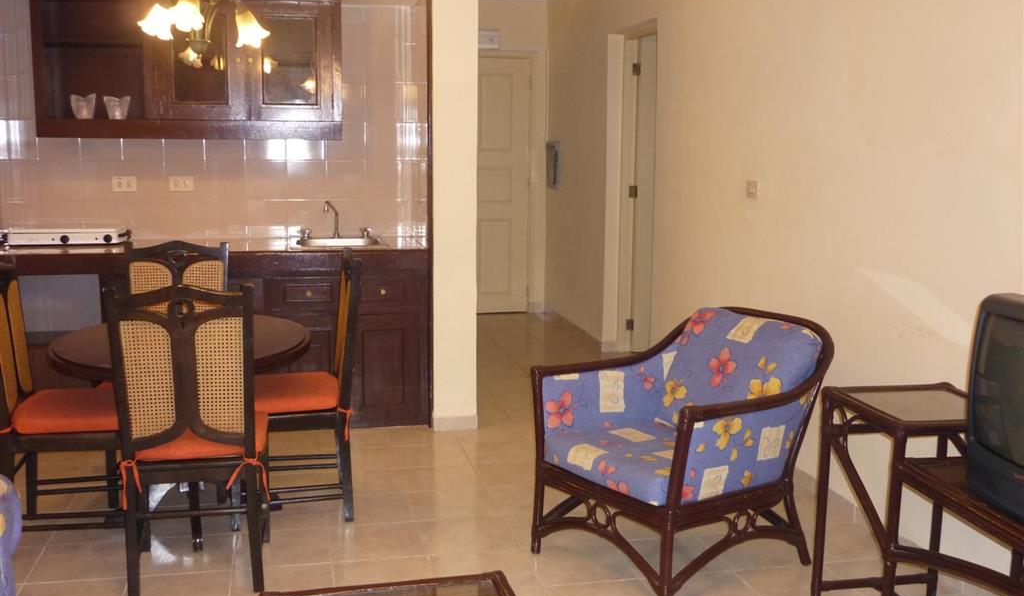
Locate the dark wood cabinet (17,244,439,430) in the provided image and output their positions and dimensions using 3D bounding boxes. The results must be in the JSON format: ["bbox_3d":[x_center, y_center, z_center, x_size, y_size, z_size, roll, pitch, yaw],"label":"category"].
[{"bbox_3d":[-1.377,0.183,4.887,1.860,0.894,0.570,-2,9,-13],"label":"dark wood cabinet"}]

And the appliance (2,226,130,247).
[{"bbox_3d":[-2.168,-0.303,4.765,0.560,0.090,0.290,-2,9,-13],"label":"appliance"}]

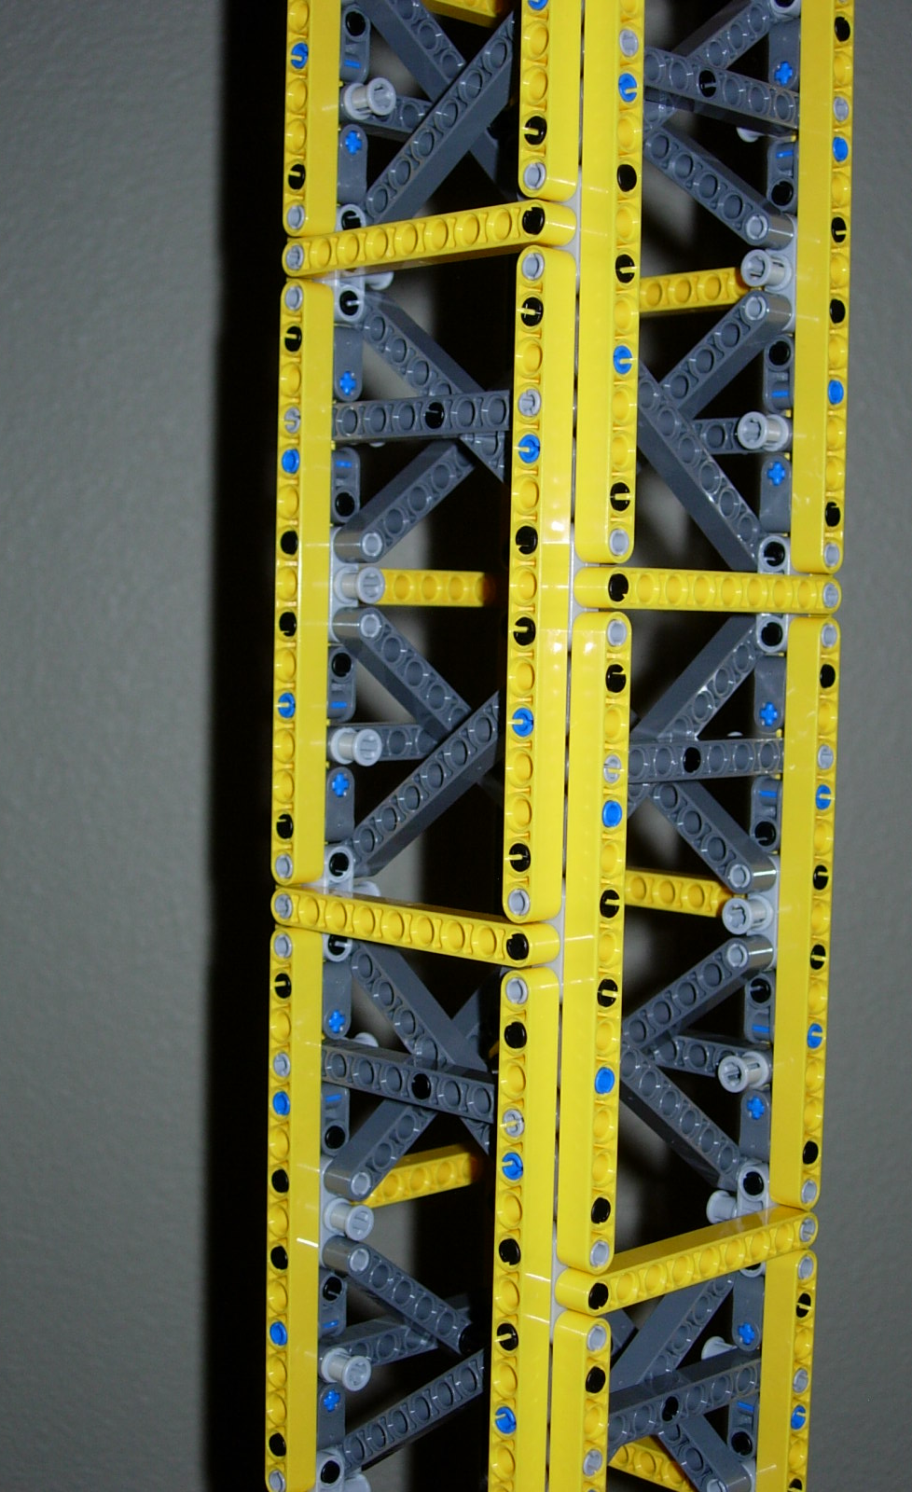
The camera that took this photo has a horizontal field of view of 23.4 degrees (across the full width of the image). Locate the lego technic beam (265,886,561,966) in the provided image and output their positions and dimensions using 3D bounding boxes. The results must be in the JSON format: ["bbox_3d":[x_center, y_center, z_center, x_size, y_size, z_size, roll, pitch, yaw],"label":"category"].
[{"bbox_3d":[-0.009,0.034,0.415,0.008,0.007,0.071,-2,5,-45],"label":"lego technic beam"}]

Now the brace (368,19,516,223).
[{"bbox_3d":[0.006,-0.124,0.416,0.008,0.007,0.087,-2,-32,-45],"label":"brace"}]

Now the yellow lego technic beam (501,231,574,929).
[{"bbox_3d":[0.015,-0.028,0.393,0.007,0.119,0.008,5,5,45],"label":"yellow lego technic beam"}]

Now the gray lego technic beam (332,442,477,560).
[{"bbox_3d":[0.004,-0.065,0.459,0.008,0.007,0.087,5,42,45],"label":"gray lego technic beam"}]

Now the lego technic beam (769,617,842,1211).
[{"bbox_3d":[0.069,0.034,0.438,0.007,0.119,0.008,-2,5,-45],"label":"lego technic beam"}]

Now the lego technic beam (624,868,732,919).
[{"bbox_3d":[0.048,0.031,0.471,0.008,0.007,0.071,-2,5,-45],"label":"lego technic beam"}]

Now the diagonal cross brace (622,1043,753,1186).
[{"bbox_3d":[0.035,0.066,0.433,0.008,0.007,0.087,5,-32,45],"label":"diagonal cross brace"}]

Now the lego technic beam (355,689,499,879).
[{"bbox_3d":[0.003,0.001,0.428,0.008,0.007,0.087,-2,-32,-45],"label":"lego technic beam"}]

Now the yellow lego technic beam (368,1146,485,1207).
[{"bbox_3d":[-0.010,0.093,0.475,0.071,0.007,0.008,-2,5,-45],"label":"yellow lego technic beam"}]

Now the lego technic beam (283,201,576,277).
[{"bbox_3d":[-0.006,-0.093,0.407,0.008,0.007,0.071,-2,5,-45],"label":"lego technic beam"}]

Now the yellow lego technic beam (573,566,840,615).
[{"bbox_3d":[0.049,-0.029,0.415,0.008,0.007,0.071,5,5,45],"label":"yellow lego technic beam"}]

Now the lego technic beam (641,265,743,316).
[{"bbox_3d":[0.050,-0.095,0.463,0.008,0.007,0.071,-2,5,-45],"label":"lego technic beam"}]

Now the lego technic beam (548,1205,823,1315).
[{"bbox_3d":[0.046,0.099,0.423,0.008,0.007,0.071,5,5,45],"label":"lego technic beam"}]

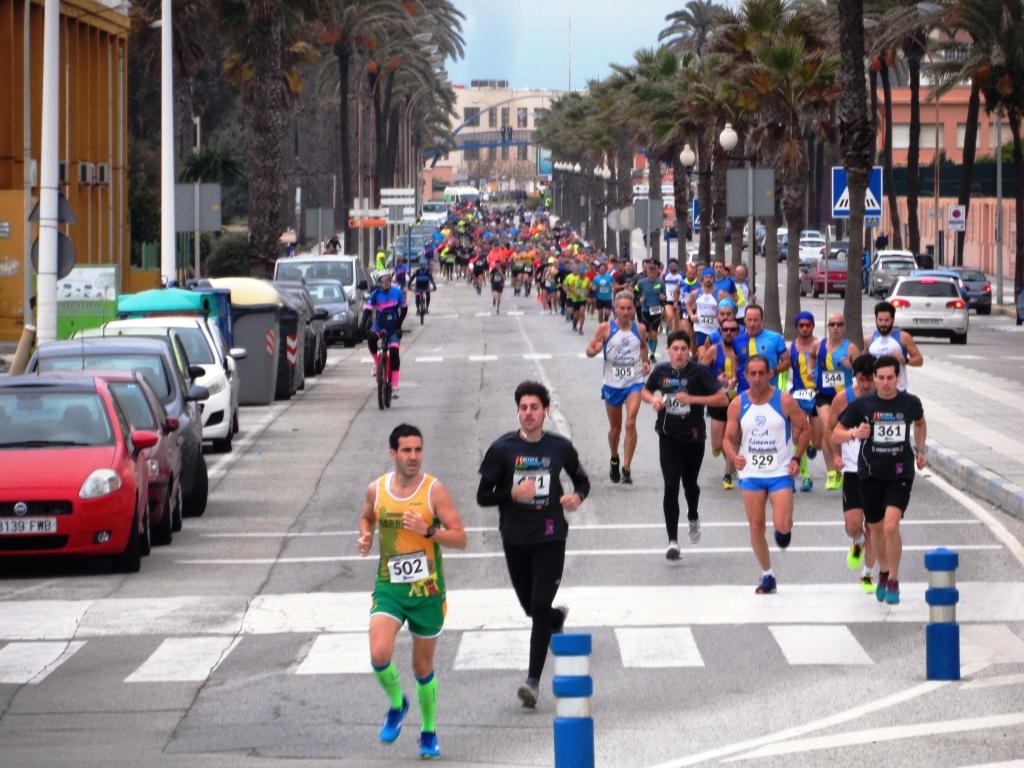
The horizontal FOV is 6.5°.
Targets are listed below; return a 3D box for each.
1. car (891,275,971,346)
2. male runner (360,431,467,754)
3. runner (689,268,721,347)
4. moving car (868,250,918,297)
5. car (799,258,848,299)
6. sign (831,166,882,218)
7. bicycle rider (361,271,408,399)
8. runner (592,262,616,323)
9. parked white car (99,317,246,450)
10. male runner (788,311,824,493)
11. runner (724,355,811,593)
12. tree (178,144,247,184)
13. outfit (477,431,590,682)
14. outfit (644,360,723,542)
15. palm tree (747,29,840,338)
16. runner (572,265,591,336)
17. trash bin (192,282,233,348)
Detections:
[{"bbox_3d":[9.159,-1.615,199.300,1.790,1.480,4.200,0,1,0],"label":"car"},{"bbox_3d":[-0.491,1.025,44.700,0.540,1.640,0.600,0,1,3],"label":"male runner"},{"bbox_3d":[2.621,-0.694,122.000,0.550,1.740,0.600,0,1,0],"label":"runner"},{"bbox_3d":[13.619,-3.871,320.000,1.770,1.640,4.300,0,1,0],"label":"moving car"},{"bbox_3d":[11.763,-3.893,334.000,1.700,1.410,4.100,0,1,-8],"label":"car"},{"bbox_3d":[6.187,-3.422,162.000,0.900,0.900,0.050,0,1,0],"label":"sign"},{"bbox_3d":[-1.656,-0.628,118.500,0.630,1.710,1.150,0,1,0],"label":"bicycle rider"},{"bbox_3d":[2.226,-2.068,219.000,0.580,1.680,0.650,0,1,0],"label":"runner"},{"bbox_3d":[-4.056,-0.006,102.700,1.790,1.490,4.150,0,1,-2],"label":"parked white car"},{"bbox_3d":[2.798,0.166,86.000,0.500,1.710,0.700,0,1,0],"label":"male runner"},{"bbox_3d":[1.739,0.613,61.600,0.570,1.640,0.750,0,1,0],"label":"runner"},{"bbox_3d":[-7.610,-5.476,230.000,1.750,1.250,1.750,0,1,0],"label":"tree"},{"bbox_3d":[0.111,0.894,46.900,0.580,1.300,0.650,0,1,0],"label":"outfit"},{"bbox_3d":[1.266,0.497,66.600,0.560,1.330,0.520,0,1,0],"label":"outfit"},{"bbox_3d":[5.660,-4.011,182.000,2.100,6.300,2.100,0,1,0],"label":"palm tree"},{"bbox_3d":[1.662,-1.999,218.000,0.480,1.640,0.600,0,1,0],"label":"runner"},{"bbox_3d":[-4.125,-0.434,114.000,1.300,1.700,1.600,0,1,0],"label":"trash bin"}]

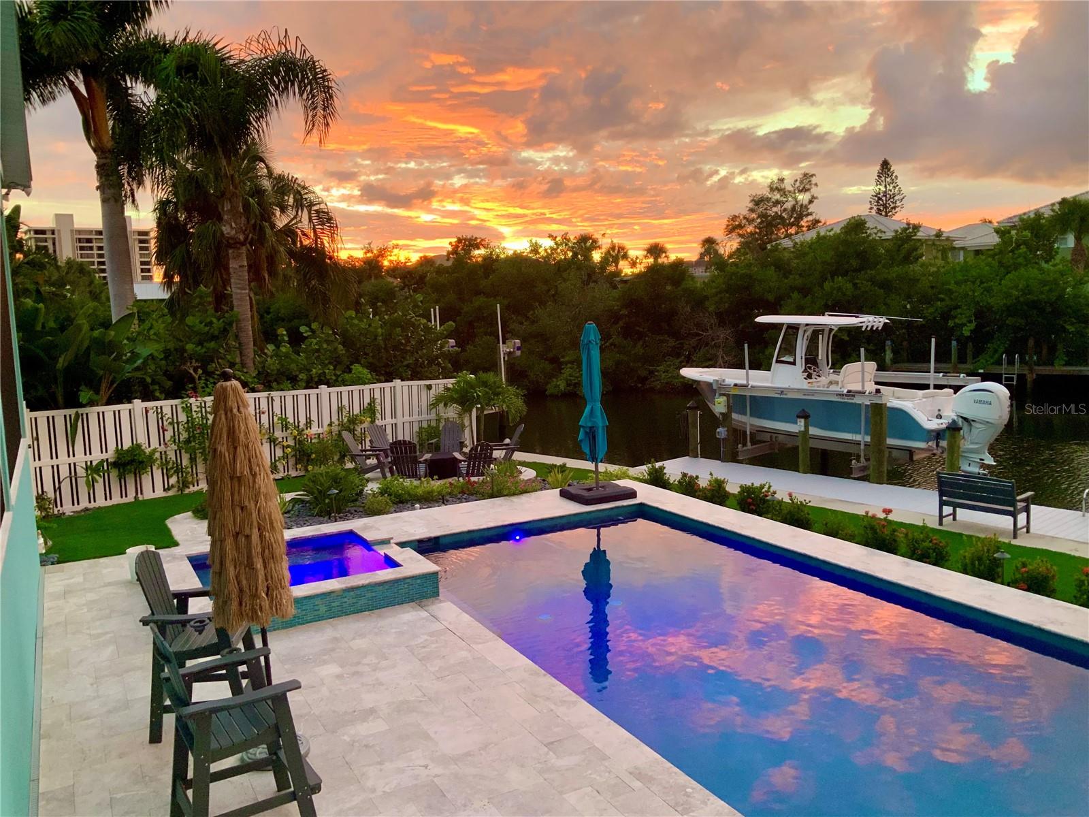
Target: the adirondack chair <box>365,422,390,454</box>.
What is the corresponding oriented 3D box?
[{"bbox_3d":[-3.281,0.867,19.346,0.860,0.930,0.760,1,8,27],"label":"adirondack chair"}]

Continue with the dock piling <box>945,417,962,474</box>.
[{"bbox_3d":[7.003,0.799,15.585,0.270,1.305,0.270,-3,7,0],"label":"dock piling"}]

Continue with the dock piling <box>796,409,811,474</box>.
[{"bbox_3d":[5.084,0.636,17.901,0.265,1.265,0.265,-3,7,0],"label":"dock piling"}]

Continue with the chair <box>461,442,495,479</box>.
[{"bbox_3d":[-1.271,0.986,17.546,0.760,0.930,0.860,-6,8,-27],"label":"chair"}]

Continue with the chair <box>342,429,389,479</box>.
[{"bbox_3d":[-3.769,0.931,19.184,0.880,0.960,0.760,-1,7,7],"label":"chair"}]

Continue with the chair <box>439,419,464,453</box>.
[{"bbox_3d":[-2.077,0.797,19.753,0.760,0.960,0.880,-1,7,9],"label":"chair"}]

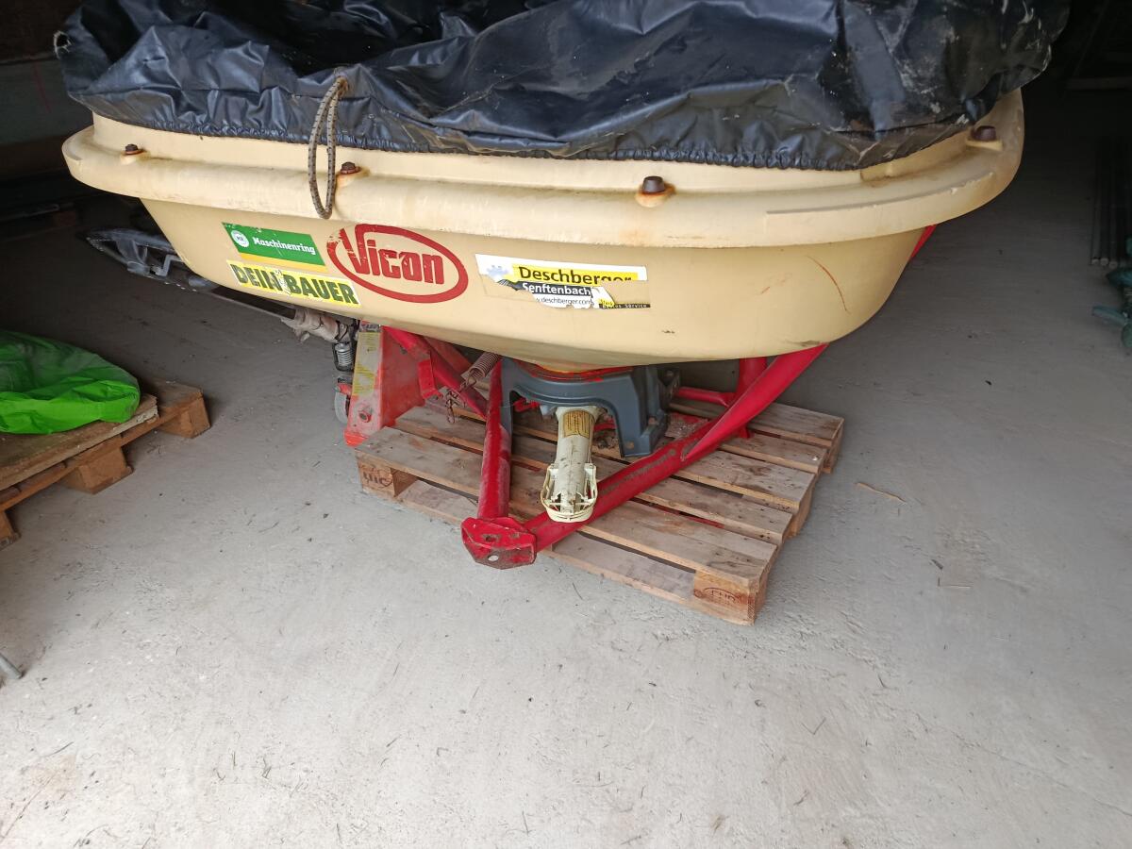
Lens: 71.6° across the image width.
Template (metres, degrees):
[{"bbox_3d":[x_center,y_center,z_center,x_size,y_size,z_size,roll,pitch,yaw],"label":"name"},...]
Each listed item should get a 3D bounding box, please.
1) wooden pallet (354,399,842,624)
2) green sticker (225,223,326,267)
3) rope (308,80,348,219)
[{"bbox_3d":[0.109,0.088,2.337,1.200,0.144,0.800,15,35,27],"label":"wooden pallet"},{"bbox_3d":[-0.497,-0.305,1.335,0.203,0.065,0.006,13,50,25],"label":"green sticker"},{"bbox_3d":[-0.362,-0.417,1.192,0.068,0.201,0.050,11,34,22],"label":"rope"}]

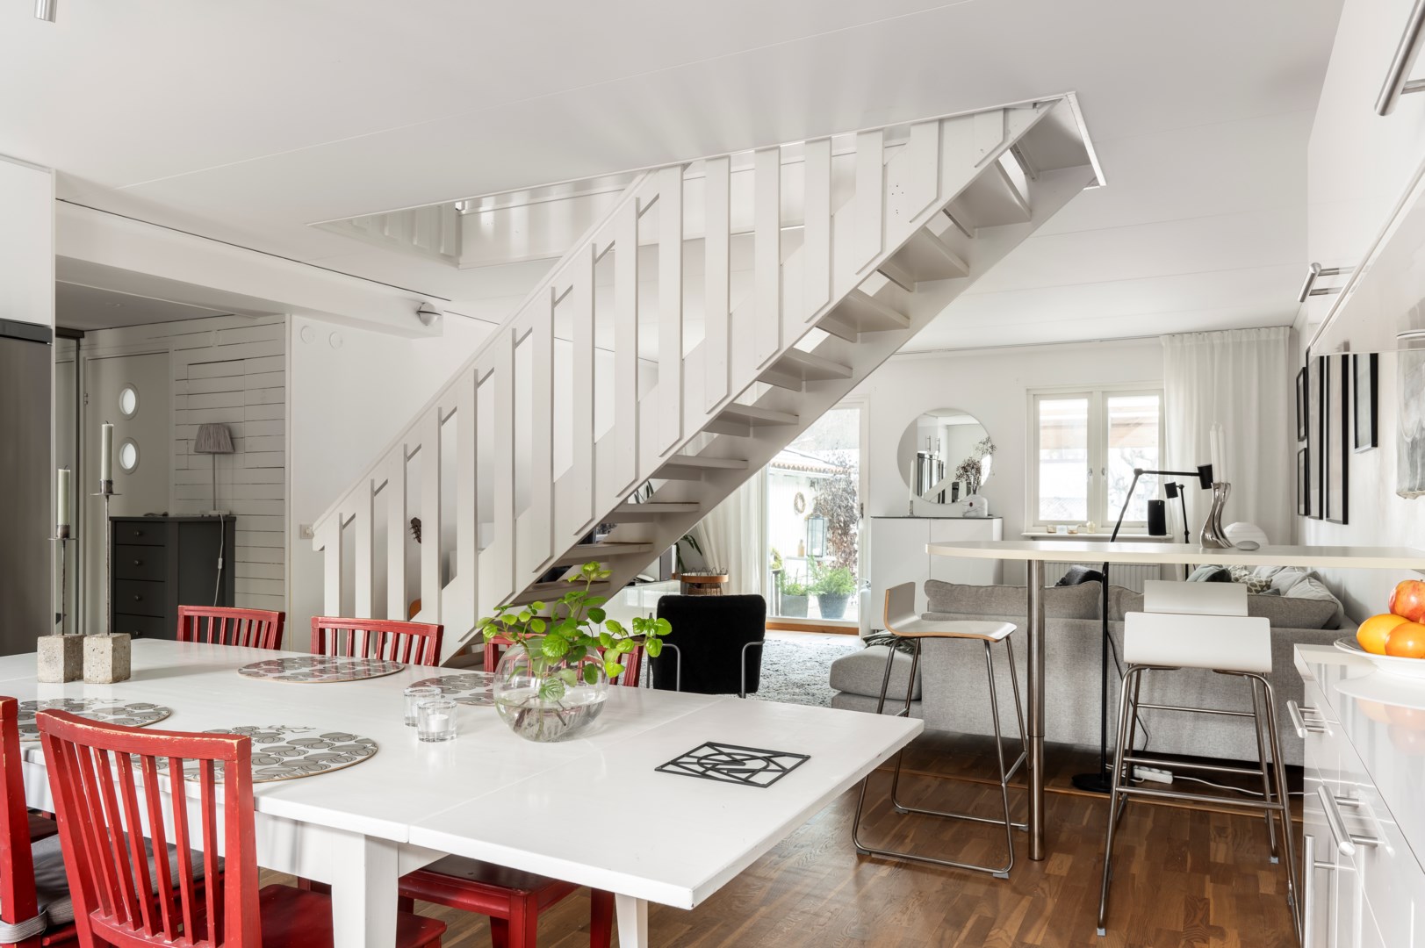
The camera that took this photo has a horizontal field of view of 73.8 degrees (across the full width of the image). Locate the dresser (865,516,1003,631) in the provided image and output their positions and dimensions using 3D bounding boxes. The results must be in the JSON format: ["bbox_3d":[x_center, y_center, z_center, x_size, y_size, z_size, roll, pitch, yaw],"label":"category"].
[{"bbox_3d":[1.778,0.863,7.520,0.952,1.030,0.400,0,-1,28],"label":"dresser"}]

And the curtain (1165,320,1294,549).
[{"bbox_3d":[3.615,0.166,6.684,0.820,2.360,0.140,0,-1,28],"label":"curtain"}]

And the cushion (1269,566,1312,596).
[{"bbox_3d":[2.975,0.614,4.875,0.170,0.420,0.450,30,13,25],"label":"cushion"}]

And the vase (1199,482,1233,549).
[{"bbox_3d":[1.581,0.131,2.980,0.107,0.212,0.107,0,-1,28],"label":"vase"}]

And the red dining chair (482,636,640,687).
[{"bbox_3d":[-0.509,0.812,2.181,0.490,0.855,0.560,0,-1,28],"label":"red dining chair"}]

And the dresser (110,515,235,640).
[{"bbox_3d":[-3.017,0.782,5.288,0.570,1.075,0.380,-1,-2,28],"label":"dresser"}]

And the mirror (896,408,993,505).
[{"bbox_3d":[1.921,-0.146,7.872,0.800,0.800,0.025,-1,-2,28],"label":"mirror"}]

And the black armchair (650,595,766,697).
[{"bbox_3d":[-0.028,0.954,4.907,0.570,0.730,0.660,0,-1,-3],"label":"black armchair"}]

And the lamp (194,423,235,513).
[{"bbox_3d":[-2.784,-0.028,5.305,0.210,0.520,0.210,-1,-2,28],"label":"lamp"}]

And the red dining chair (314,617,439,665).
[{"bbox_3d":[-1.071,0.840,2.577,0.455,0.840,0.480,0,-2,25],"label":"red dining chair"}]

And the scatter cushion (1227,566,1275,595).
[{"bbox_3d":[2.727,0.657,4.850,0.430,0.420,0.160,-1,-2,38],"label":"scatter cushion"}]

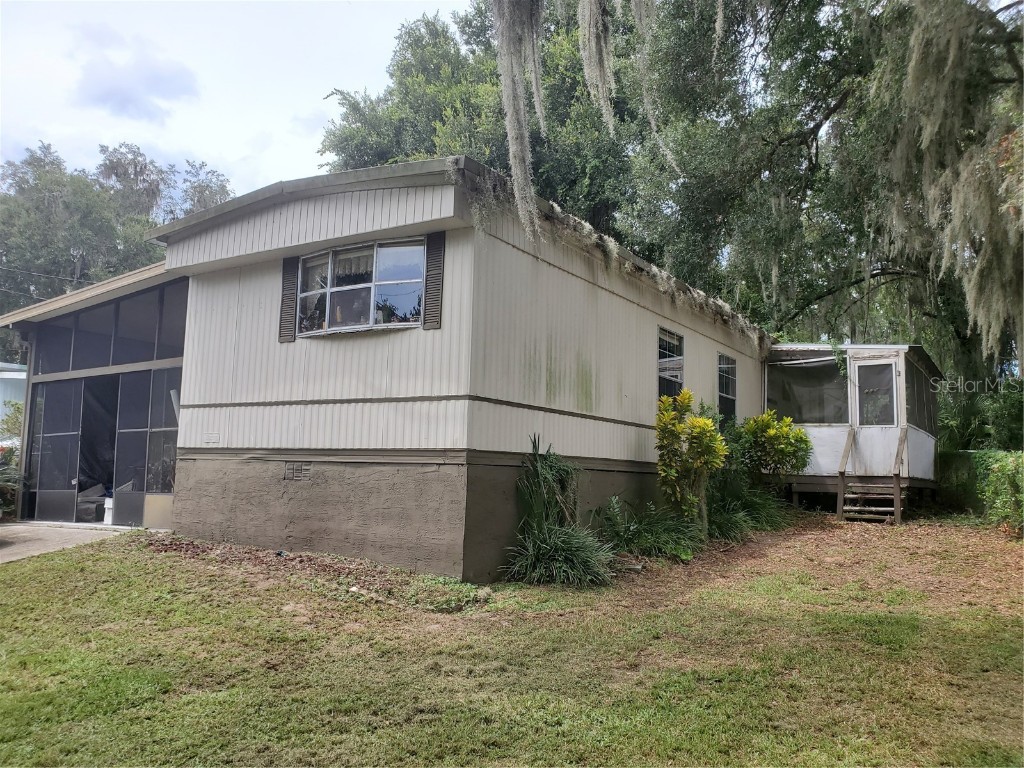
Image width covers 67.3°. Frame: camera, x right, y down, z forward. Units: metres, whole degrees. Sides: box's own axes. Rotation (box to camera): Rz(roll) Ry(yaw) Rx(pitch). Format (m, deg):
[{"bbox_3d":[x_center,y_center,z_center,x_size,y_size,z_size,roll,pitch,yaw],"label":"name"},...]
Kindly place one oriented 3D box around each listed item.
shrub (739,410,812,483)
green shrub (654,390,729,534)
[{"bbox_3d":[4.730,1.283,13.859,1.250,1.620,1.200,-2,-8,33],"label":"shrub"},{"bbox_3d":[2.578,1.118,10.983,0.900,2.030,0.880,-2,-8,33],"label":"green shrub"}]

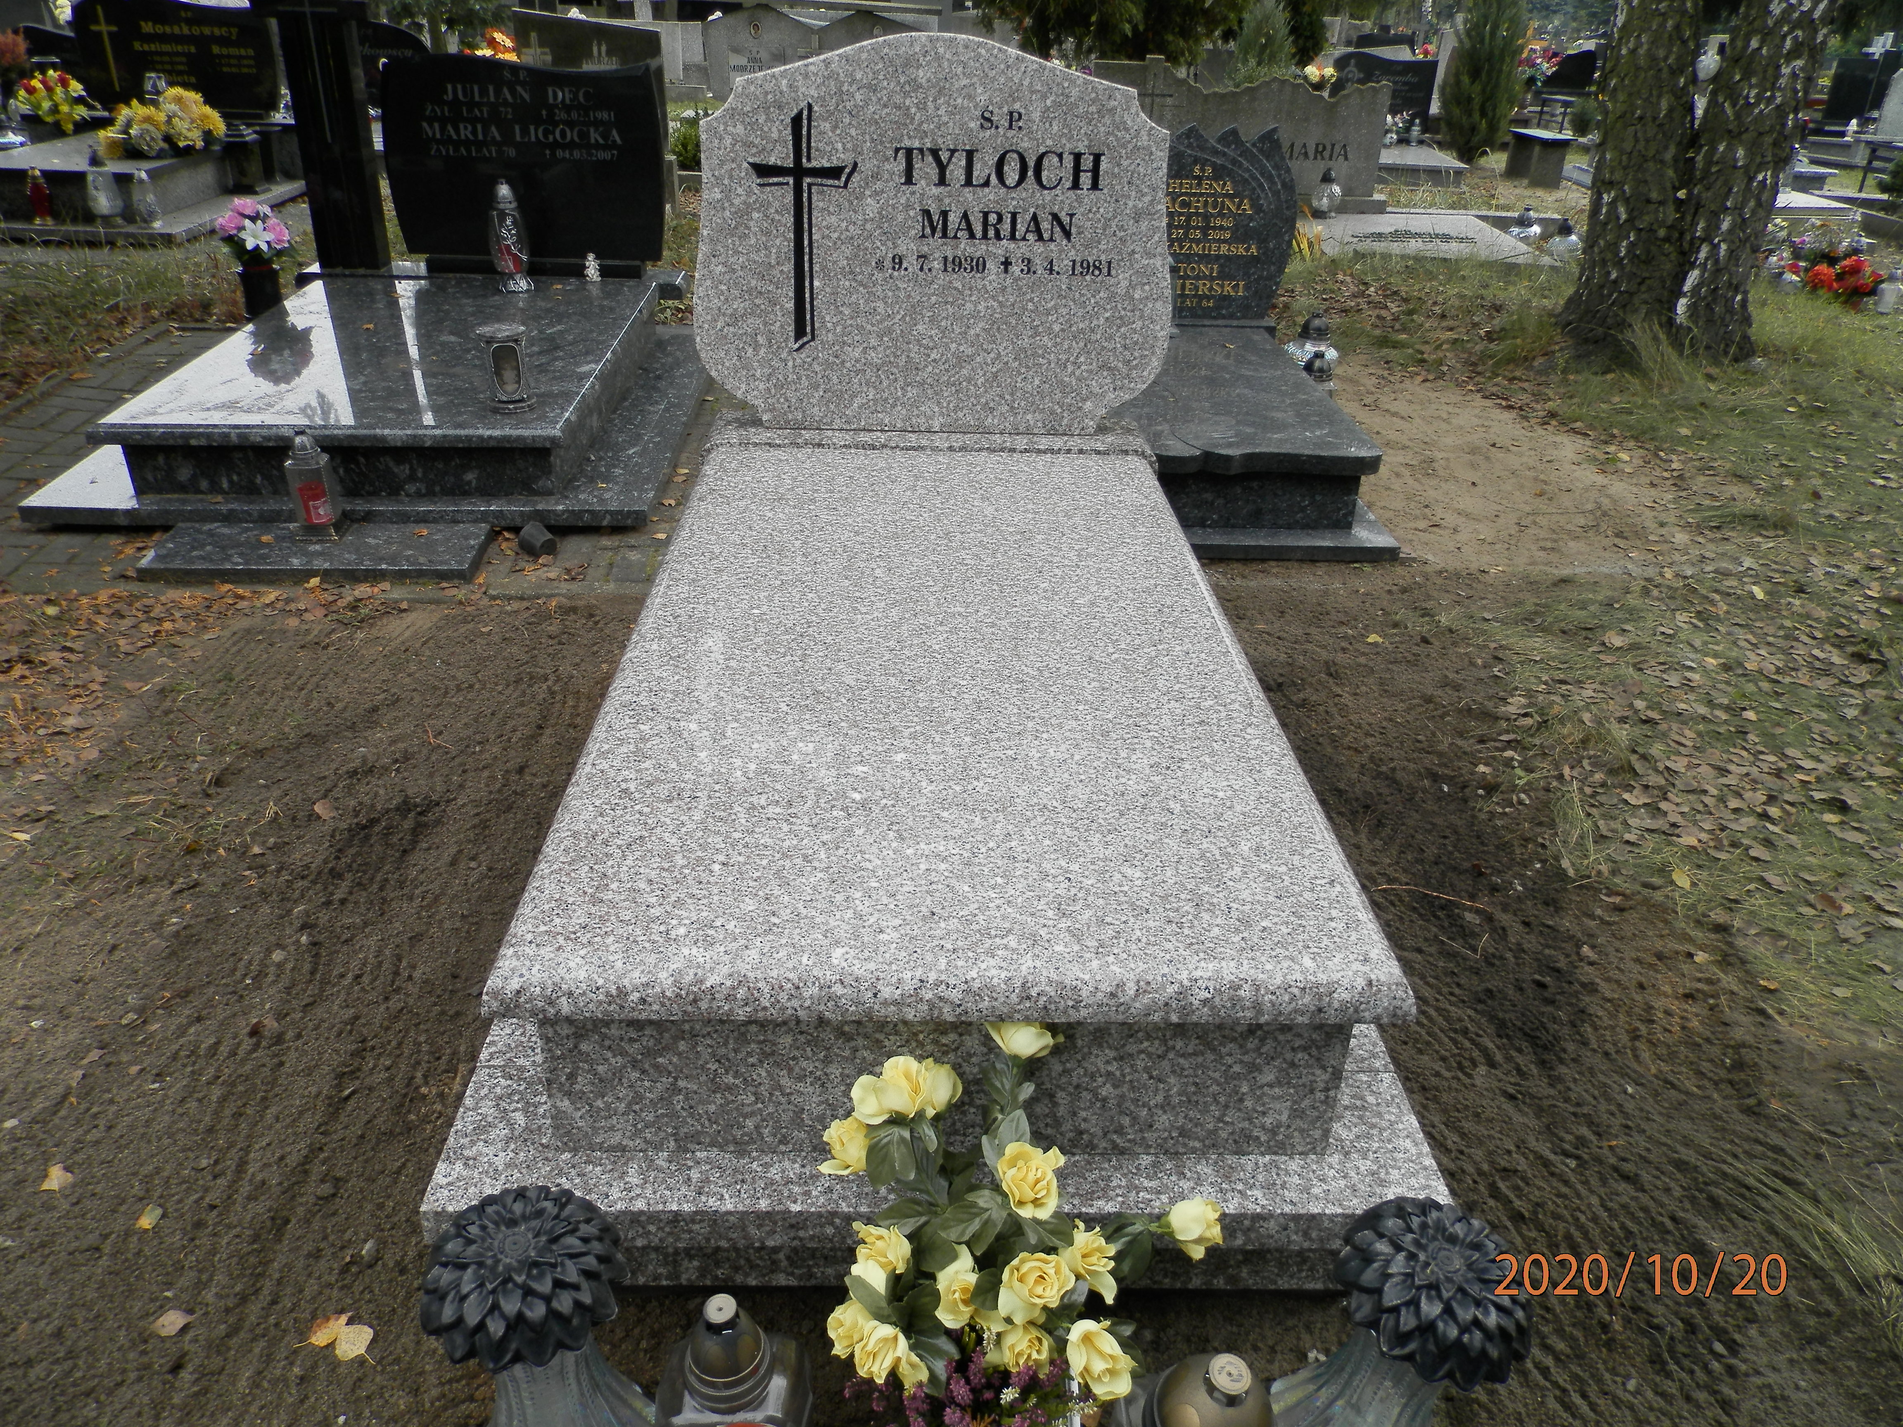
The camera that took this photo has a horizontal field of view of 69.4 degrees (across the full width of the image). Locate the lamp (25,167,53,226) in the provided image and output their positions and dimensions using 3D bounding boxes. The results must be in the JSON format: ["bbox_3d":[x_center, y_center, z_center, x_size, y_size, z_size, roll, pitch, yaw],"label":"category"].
[{"bbox_3d":[-4.117,-2.337,6.205,0.105,0.240,0.105,0,29,-3],"label":"lamp"}]

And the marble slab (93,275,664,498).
[{"bbox_3d":[-1.414,-0.914,3.706,1.020,0.215,1.430,0,28,-3],"label":"marble slab"}]

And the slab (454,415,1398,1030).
[{"bbox_3d":[-0.018,-0.154,2.031,0.855,0.060,1.776,1,28,-2],"label":"slab"}]

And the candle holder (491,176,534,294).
[{"bbox_3d":[-1.325,-1.431,4.111,0.112,0.316,0.112,-3,28,-9],"label":"candle holder"}]

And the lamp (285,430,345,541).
[{"bbox_3d":[-1.364,-0.492,2.946,0.089,0.222,0.089,0,28,-4],"label":"lamp"}]

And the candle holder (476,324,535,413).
[{"bbox_3d":[-1.115,-0.867,3.458,0.122,0.195,0.122,-2,30,-8],"label":"candle holder"}]

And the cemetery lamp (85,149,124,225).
[{"bbox_3d":[-3.833,-2.393,6.231,0.145,0.325,0.145,0,29,-3],"label":"cemetery lamp"}]

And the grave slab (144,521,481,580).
[{"bbox_3d":[-1.537,-0.397,3.337,0.750,0.036,0.310,0,29,-3],"label":"grave slab"}]

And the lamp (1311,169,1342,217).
[{"bbox_3d":[1.980,-2.753,7.238,0.155,0.228,0.155,6,28,8],"label":"lamp"}]

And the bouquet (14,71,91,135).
[{"bbox_3d":[-4.548,-3.110,6.973,0.350,0.300,0.270,-7,29,-17],"label":"bouquet"}]

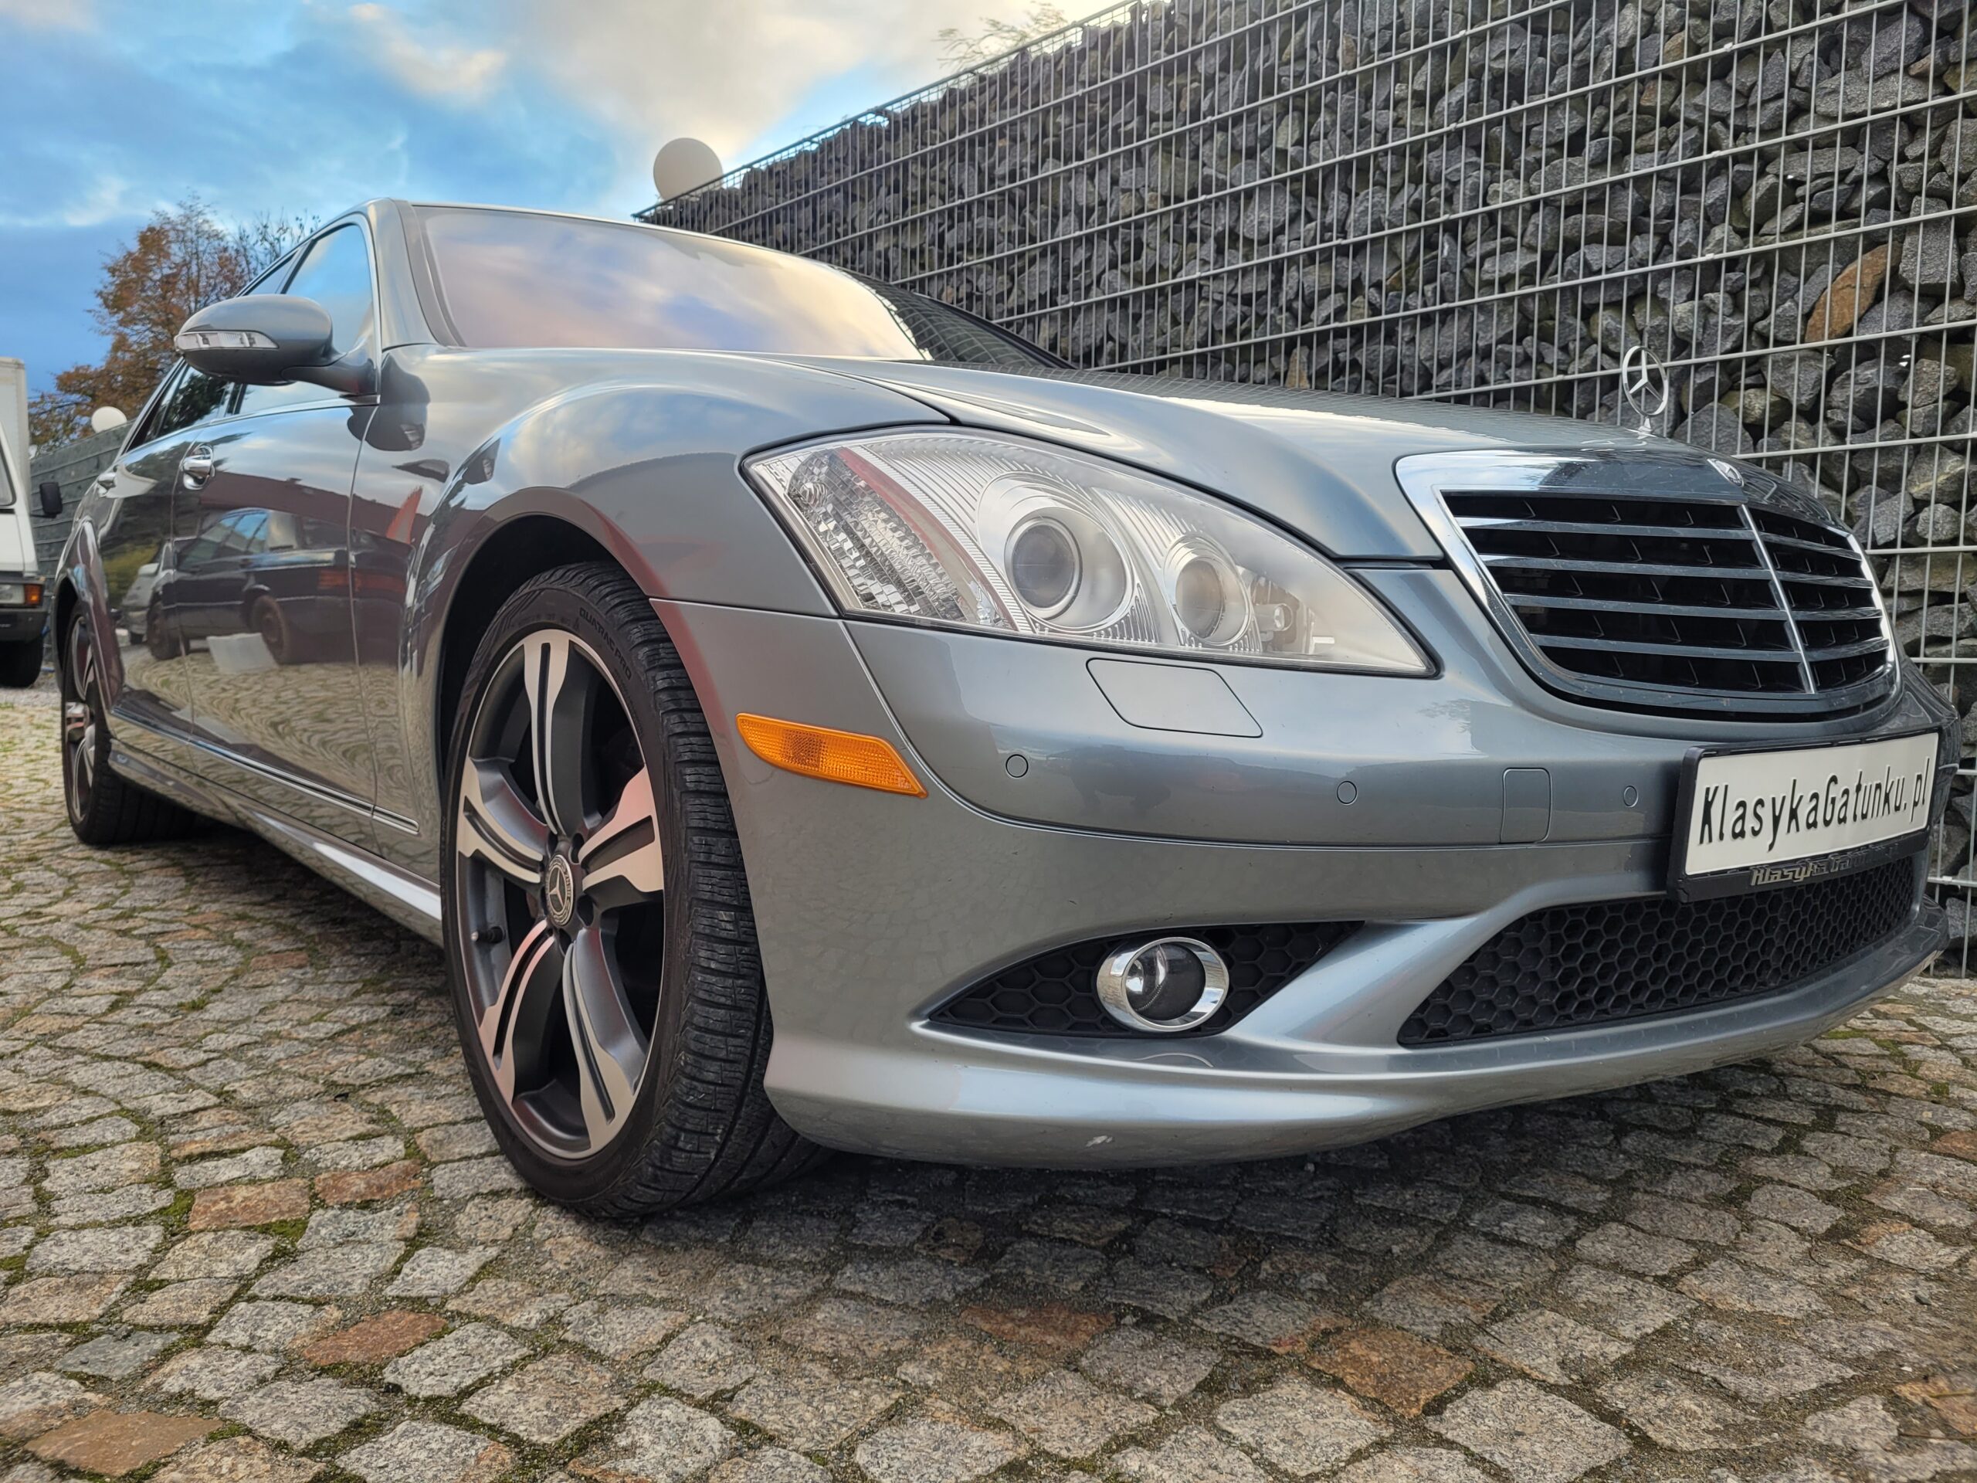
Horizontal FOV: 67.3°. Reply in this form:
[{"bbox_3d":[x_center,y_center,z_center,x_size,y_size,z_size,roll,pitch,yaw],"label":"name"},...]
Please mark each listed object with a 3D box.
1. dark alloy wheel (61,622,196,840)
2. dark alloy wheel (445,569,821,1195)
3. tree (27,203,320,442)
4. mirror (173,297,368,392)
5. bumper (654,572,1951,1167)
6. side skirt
[{"bbox_3d":[-2.351,-0.070,4.072,0.257,0.680,0.680,-1,5,-39],"label":"dark alloy wheel"},{"bbox_3d":[-0.366,0.142,1.617,0.257,0.680,0.680,-1,5,-39],"label":"dark alloy wheel"},{"bbox_3d":[-15.386,-6.018,28.296,5.700,8.462,5.500,-1,5,-30],"label":"tree"},{"bbox_3d":[-1.039,-0.574,2.158,0.220,0.160,0.240,-1,5,-39],"label":"mirror"},{"bbox_3d":[0.602,0.082,1.685,1.860,0.490,0.660,-1,5,-39],"label":"bumper"},{"bbox_3d":[-1.385,0.123,2.744,0.112,0.117,2.370,-1,5,-39],"label":"side skirt"}]

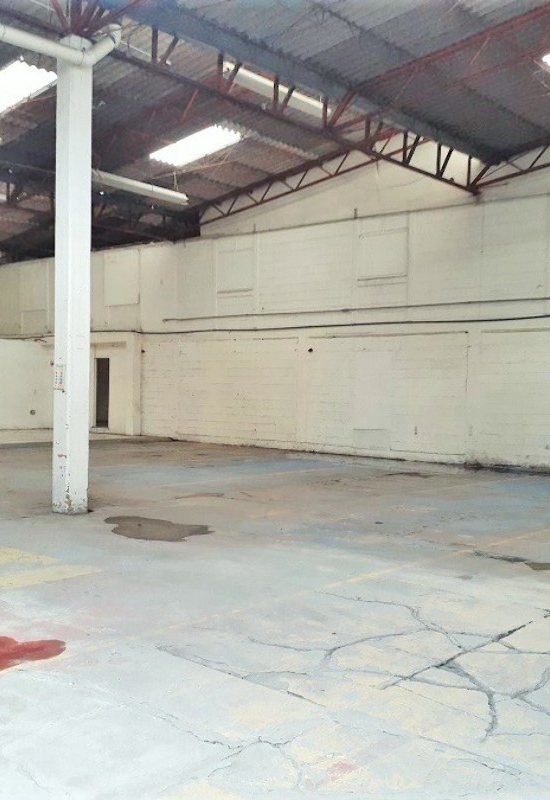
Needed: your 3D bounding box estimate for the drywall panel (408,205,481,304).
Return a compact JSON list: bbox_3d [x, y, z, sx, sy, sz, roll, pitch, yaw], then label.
[{"bbox_3d":[3.462,-2.948,17.059,1.626,1.898,0.080,2,2,41],"label":"drywall panel"}]

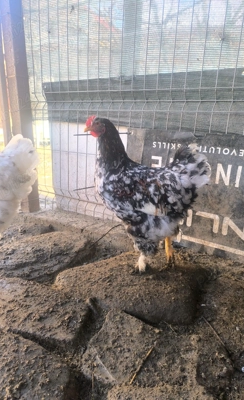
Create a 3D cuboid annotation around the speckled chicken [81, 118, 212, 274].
[{"bbox_3d":[0.066,-0.005,0.775,0.357,0.447,0.180,4,17,8],"label":"speckled chicken"}]

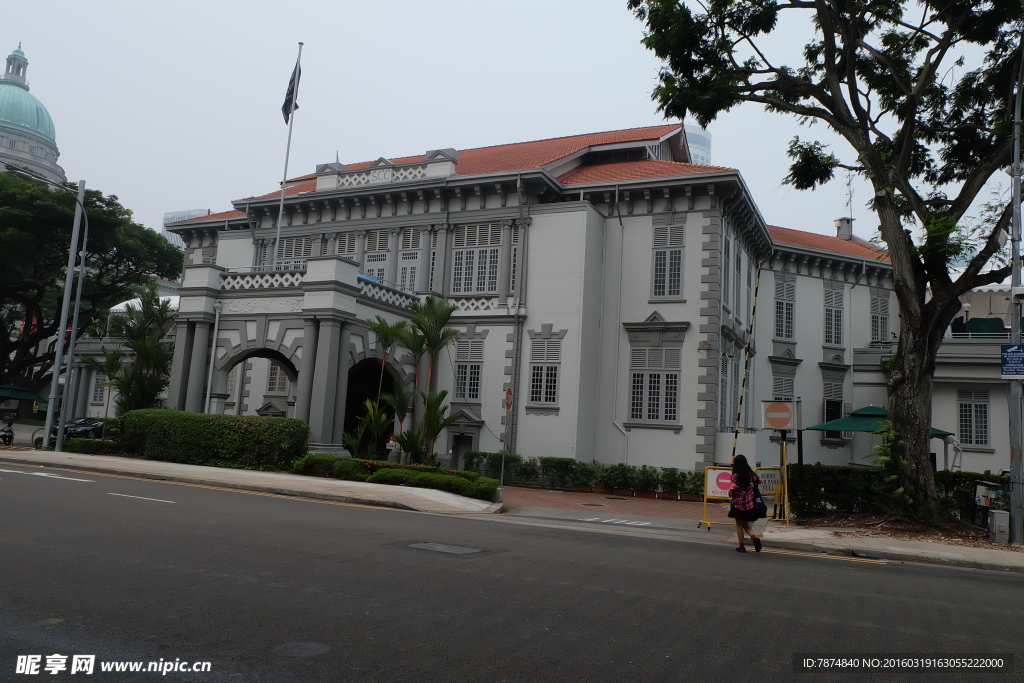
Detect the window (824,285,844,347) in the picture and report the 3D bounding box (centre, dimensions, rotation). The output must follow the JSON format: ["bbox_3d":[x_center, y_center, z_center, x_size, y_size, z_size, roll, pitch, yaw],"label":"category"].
[{"bbox_3d":[14.890,-1.140,34.284,1.120,2.550,0.160,6,-8,-19],"label":"window"}]

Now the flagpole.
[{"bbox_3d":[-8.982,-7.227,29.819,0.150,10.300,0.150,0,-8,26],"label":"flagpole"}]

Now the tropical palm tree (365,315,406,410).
[{"bbox_3d":[-4.514,1.761,25.223,1.420,5.400,1.420,0,-8,26],"label":"tropical palm tree"}]

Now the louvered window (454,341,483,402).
[{"bbox_3d":[-1.792,1.205,30.430,1.307,2.640,0.200,0,-8,25],"label":"louvered window"}]

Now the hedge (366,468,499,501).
[{"bbox_3d":[-2.026,3.690,19.472,4.600,0.470,1.100,-3,-10,41],"label":"hedge"}]

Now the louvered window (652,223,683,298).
[{"bbox_3d":[5.441,-2.744,25.627,1.100,2.570,0.160,0,-8,26],"label":"louvered window"}]

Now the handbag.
[{"bbox_3d":[4.064,2.609,12.097,0.140,0.520,0.290,8,-9,-30],"label":"handbag"}]

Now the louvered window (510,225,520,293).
[{"bbox_3d":[0.175,-3.474,30.547,0.521,2.978,0.200,0,-8,25],"label":"louvered window"}]

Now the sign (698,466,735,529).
[{"bbox_3d":[4.277,3.176,14.897,0.796,1.300,0.500,0,-8,25],"label":"sign"}]

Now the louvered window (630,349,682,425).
[{"bbox_3d":[4.895,1.472,25.218,1.740,2.520,0.160,0,-8,26],"label":"louvered window"}]

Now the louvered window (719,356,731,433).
[{"bbox_3d":[7.336,1.772,25.511,0.160,2.500,1.400,0,-8,26],"label":"louvered window"}]

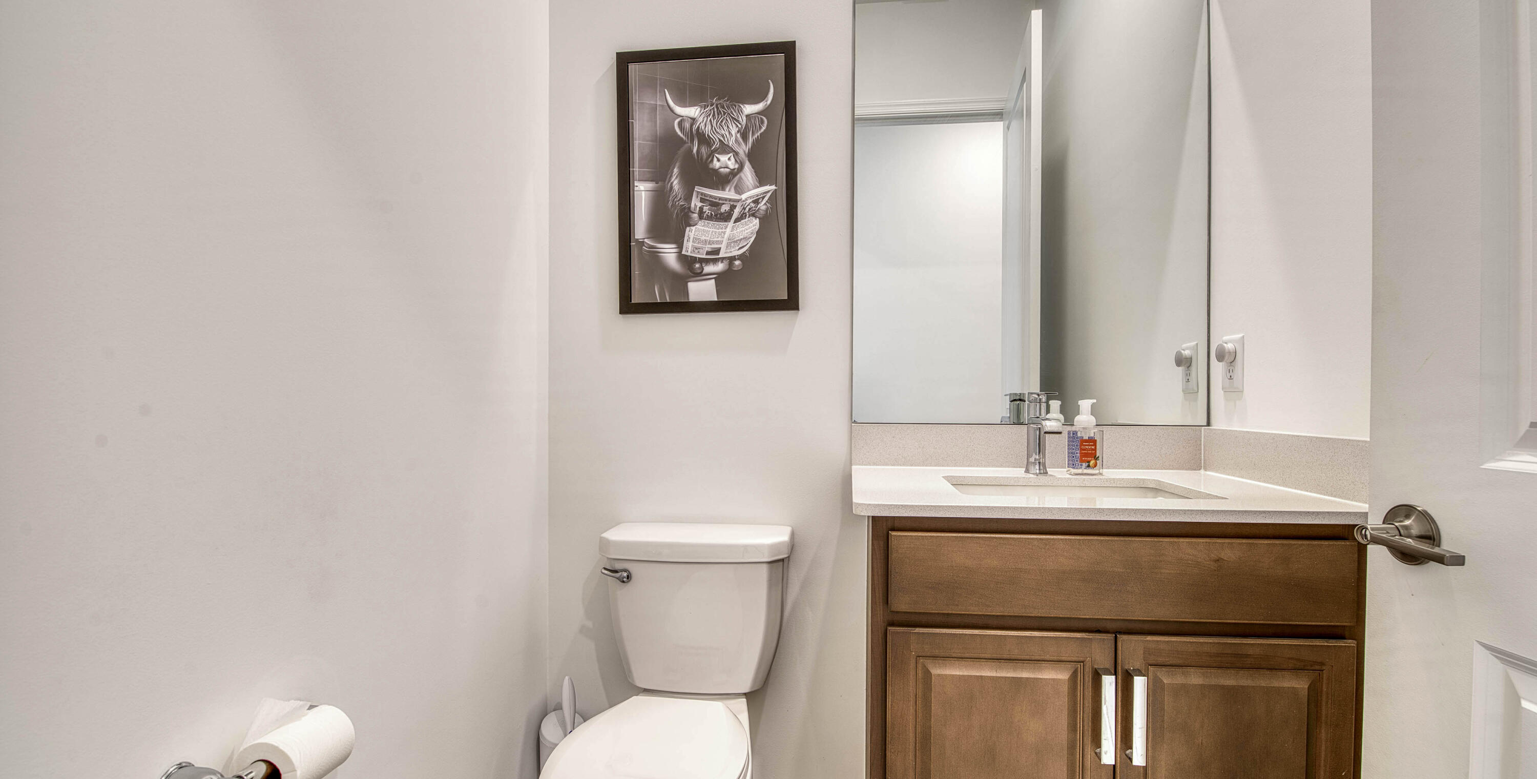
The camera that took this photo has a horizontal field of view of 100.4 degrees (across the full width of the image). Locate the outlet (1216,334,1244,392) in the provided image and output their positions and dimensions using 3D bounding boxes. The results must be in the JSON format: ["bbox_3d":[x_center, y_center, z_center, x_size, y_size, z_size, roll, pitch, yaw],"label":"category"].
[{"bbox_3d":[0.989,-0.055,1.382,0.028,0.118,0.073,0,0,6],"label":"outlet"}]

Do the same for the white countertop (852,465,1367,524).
[{"bbox_3d":[0.576,0.193,1.248,0.814,0.021,0.540,0,0,6],"label":"white countertop"}]

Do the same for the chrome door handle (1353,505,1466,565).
[{"bbox_3d":[0.721,0.171,0.712,0.063,0.068,0.136,0,0,-2],"label":"chrome door handle"}]

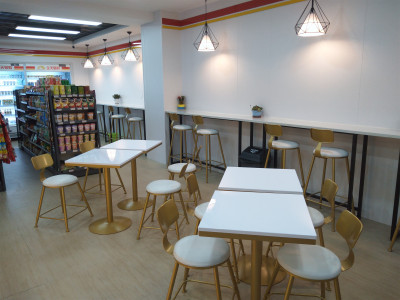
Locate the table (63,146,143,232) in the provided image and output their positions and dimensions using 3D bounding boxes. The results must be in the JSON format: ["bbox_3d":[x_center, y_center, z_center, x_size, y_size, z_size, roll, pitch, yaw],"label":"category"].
[{"bbox_3d":[-0.933,0.446,3.115,0.555,0.773,0.555,1,12,12],"label":"table"}]

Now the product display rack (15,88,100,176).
[{"bbox_3d":[-2.982,-0.493,6.152,0.740,1.420,3.270,-12,16,-41],"label":"product display rack"}]

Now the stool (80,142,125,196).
[{"bbox_3d":[-1.261,0.261,3.863,0.460,0.740,0.420,3,13,18],"label":"stool"}]

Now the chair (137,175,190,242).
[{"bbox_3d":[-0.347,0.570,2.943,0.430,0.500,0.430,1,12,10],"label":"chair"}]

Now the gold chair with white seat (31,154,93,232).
[{"bbox_3d":[-1.459,0.415,3.155,0.460,0.740,0.420,3,13,17],"label":"gold chair with white seat"}]

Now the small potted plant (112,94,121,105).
[{"bbox_3d":[-1.981,-1.204,7.162,0.170,0.225,0.175,-11,16,-39],"label":"small potted plant"}]

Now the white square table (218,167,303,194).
[{"bbox_3d":[0.459,0.587,2.330,0.555,0.773,0.555,1,12,12],"label":"white square table"}]

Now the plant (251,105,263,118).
[{"bbox_3d":[0.755,-0.501,3.954,0.145,0.170,0.135,-1,12,0],"label":"plant"}]

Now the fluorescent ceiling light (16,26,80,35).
[{"bbox_3d":[-3.244,-2.584,6.473,1.200,0.060,0.290,-11,15,-37],"label":"fluorescent ceiling light"}]

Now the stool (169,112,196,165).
[{"bbox_3d":[-0.290,-0.151,5.156,0.460,0.985,0.450,-10,15,-37],"label":"stool"}]

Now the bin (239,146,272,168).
[{"bbox_3d":[0.771,0.276,4.068,0.300,0.580,0.360,-11,16,-39],"label":"bin"}]

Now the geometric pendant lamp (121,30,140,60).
[{"bbox_3d":[-1.383,-2.036,5.964,0.345,0.550,0.345,-11,16,-39],"label":"geometric pendant lamp"}]

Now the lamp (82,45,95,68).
[{"bbox_3d":[-2.980,-2.479,7.986,0.365,0.599,0.365,-12,16,-41],"label":"lamp"}]

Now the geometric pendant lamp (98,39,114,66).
[{"bbox_3d":[-2.255,-2.331,7.192,0.365,0.604,0.365,-12,16,-41],"label":"geometric pendant lamp"}]

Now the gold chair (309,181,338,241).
[{"bbox_3d":[0.797,0.598,2.338,0.460,0.740,0.400,2,12,13],"label":"gold chair"}]

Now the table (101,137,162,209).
[{"bbox_3d":[-0.775,0.309,3.588,0.550,0.750,0.540,2,12,11],"label":"table"}]

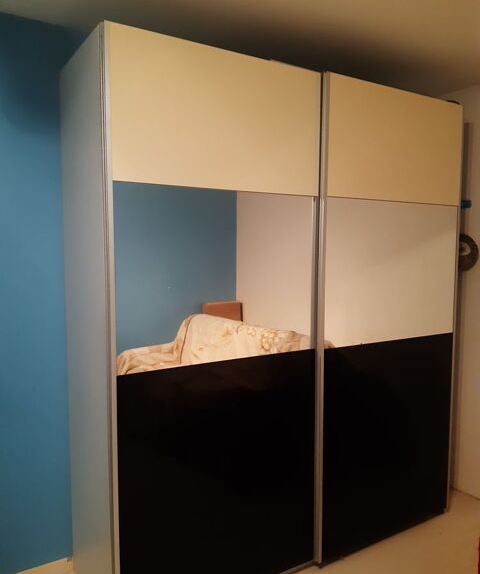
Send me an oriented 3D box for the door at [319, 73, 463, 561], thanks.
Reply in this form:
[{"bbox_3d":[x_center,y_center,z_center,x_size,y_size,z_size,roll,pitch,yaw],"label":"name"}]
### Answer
[{"bbox_3d":[0.735,0.162,2.297,0.915,2.130,0.050,-3,5,-31],"label":"door"}]

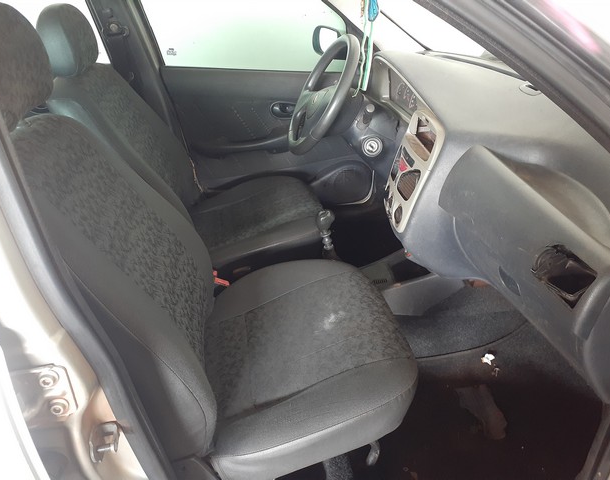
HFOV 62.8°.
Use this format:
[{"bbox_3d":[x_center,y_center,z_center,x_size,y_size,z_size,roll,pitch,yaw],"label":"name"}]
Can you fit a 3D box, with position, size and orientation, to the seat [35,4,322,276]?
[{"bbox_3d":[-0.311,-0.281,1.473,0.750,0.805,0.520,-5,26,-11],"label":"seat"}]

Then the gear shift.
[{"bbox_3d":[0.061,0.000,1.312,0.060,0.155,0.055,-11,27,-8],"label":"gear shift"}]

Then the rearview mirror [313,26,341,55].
[{"bbox_3d":[0.092,-0.768,1.947,0.090,0.130,0.190,-10,28,-20],"label":"rearview mirror"}]

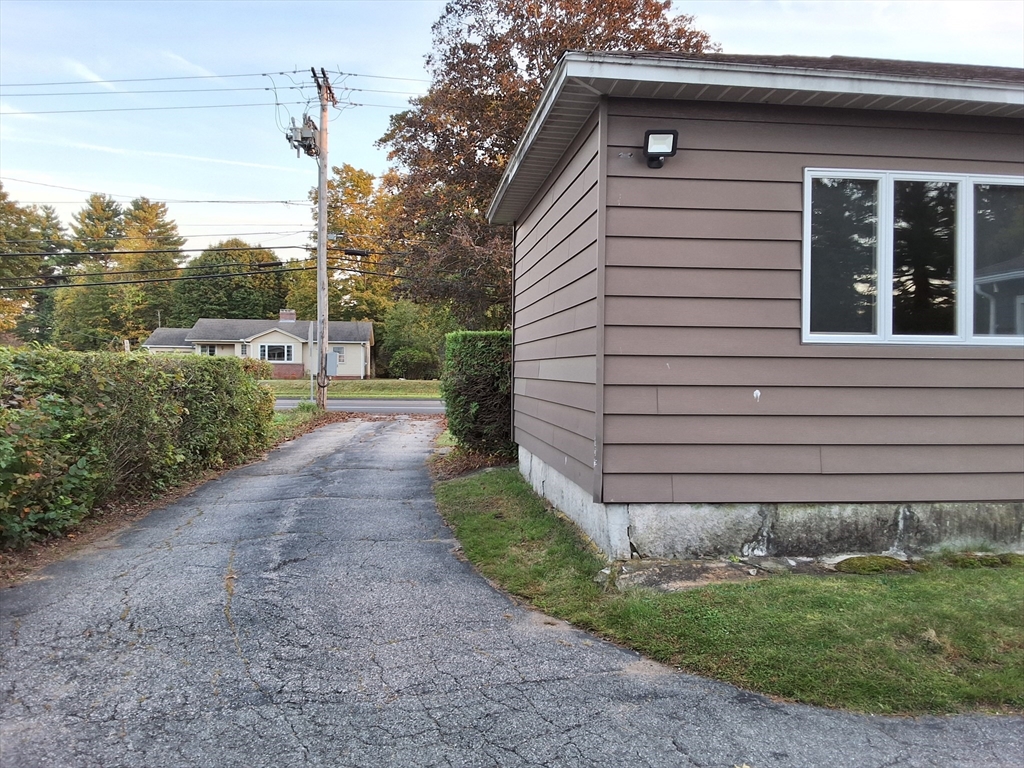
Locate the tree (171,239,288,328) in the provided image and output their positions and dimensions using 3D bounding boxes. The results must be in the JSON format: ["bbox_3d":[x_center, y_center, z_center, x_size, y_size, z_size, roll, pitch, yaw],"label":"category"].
[{"bbox_3d":[-24.500,-6.800,72.000,10.600,11.600,10.000,1,1,0],"label":"tree"}]

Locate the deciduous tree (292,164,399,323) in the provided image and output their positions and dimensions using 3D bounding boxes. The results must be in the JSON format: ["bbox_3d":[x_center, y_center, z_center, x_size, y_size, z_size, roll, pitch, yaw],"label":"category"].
[{"bbox_3d":[-14.300,-9.900,71.000,9.600,18.000,9.400,1,1,0],"label":"deciduous tree"}]

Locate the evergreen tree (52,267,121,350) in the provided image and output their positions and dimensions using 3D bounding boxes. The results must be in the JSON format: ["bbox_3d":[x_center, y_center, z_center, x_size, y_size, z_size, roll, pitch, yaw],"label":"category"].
[{"bbox_3d":[-33.400,-5.000,65.000,5.500,8.400,5.500,1,1,0],"label":"evergreen tree"}]

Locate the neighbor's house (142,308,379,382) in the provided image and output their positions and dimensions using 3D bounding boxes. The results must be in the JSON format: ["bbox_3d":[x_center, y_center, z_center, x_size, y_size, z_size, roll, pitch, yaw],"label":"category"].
[{"bbox_3d":[-17.900,-2.940,60.800,15.600,5.000,9.300,0,1,-6],"label":"neighbor's house"}]

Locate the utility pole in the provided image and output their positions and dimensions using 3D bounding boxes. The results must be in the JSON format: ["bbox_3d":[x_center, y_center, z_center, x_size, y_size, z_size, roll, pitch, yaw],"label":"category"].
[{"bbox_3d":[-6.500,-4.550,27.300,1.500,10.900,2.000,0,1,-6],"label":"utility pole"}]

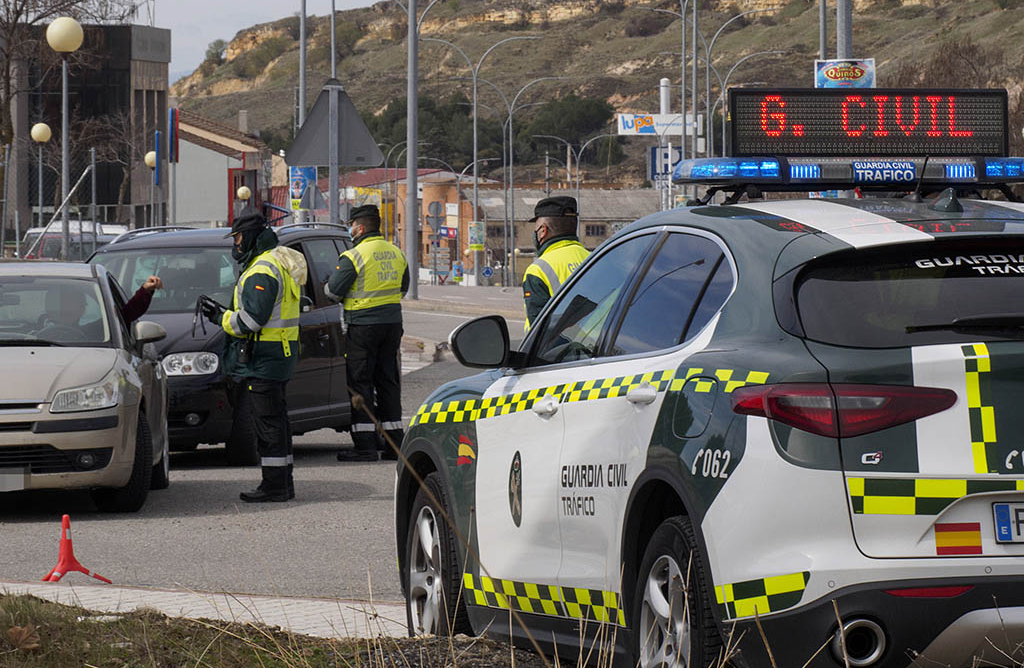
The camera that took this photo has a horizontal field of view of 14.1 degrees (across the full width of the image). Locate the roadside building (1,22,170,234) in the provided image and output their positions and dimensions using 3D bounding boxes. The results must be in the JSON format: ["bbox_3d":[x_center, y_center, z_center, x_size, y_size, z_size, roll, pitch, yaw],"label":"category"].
[{"bbox_3d":[-14.300,-5.800,141.000,6.200,9.000,6.500,0,1,-6],"label":"roadside building"}]

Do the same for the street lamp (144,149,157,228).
[{"bbox_3d":[-9.969,-2.862,115.000,0.470,4.400,0.470,0,1,0],"label":"street lamp"}]

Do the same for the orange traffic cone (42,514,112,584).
[{"bbox_3d":[-1.983,0.988,18.900,0.330,0.330,0.340,0,1,0],"label":"orange traffic cone"}]

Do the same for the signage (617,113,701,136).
[{"bbox_3d":[8.606,-12.112,240.000,4.900,1.200,0.400,0,1,-5],"label":"signage"}]

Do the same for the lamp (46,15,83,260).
[{"bbox_3d":[-5.610,-1.780,52.000,0.470,4.400,0.470,0,1,0],"label":"lamp"}]

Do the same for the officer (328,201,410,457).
[{"bbox_3d":[-1.022,-0.007,29.300,0.440,1.810,0.580,1,2,40],"label":"officer"}]

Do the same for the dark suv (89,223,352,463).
[{"bbox_3d":[-2.257,0.051,30.300,1.840,1.690,4.430,0,1,15],"label":"dark suv"}]

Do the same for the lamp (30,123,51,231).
[{"bbox_3d":[-10.679,-2.578,94.000,0.470,4.400,0.470,0,1,0],"label":"lamp"}]

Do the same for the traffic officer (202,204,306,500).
[{"bbox_3d":[-1.585,0.141,25.400,0.640,1.780,0.580,0,1,5],"label":"traffic officer"}]

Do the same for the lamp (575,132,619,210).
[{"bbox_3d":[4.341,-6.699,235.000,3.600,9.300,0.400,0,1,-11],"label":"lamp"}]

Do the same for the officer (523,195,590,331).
[{"bbox_3d":[0.256,0.219,20.200,0.420,1.780,0.560,1,2,41],"label":"officer"}]

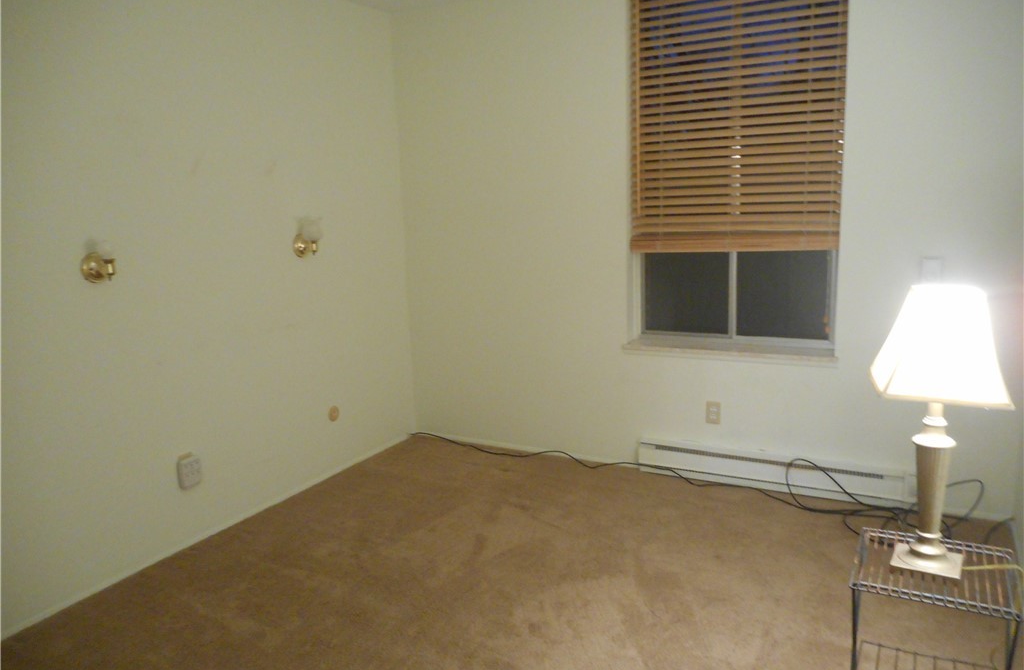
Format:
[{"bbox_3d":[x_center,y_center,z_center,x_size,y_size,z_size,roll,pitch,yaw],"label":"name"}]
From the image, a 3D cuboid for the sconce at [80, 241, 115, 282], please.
[{"bbox_3d":[-1.482,-0.267,2.691,0.132,0.161,0.108,3,12,28],"label":"sconce"}]

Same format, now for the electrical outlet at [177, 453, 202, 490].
[{"bbox_3d":[-1.363,0.573,3.119,0.034,0.129,0.091,3,12,28],"label":"electrical outlet"}]

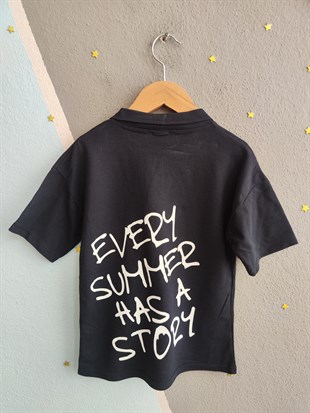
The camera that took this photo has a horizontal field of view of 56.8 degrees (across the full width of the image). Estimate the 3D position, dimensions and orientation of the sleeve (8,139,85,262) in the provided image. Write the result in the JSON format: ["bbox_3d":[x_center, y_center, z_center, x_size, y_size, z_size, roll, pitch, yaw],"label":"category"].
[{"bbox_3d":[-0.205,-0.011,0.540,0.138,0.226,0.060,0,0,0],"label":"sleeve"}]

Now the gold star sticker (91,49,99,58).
[{"bbox_3d":[-0.119,-0.302,0.568,0.017,0.018,0.003,0,0,0],"label":"gold star sticker"}]

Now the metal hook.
[{"bbox_3d":[0.022,-0.284,0.545,0.055,0.090,0.010,0,0,0],"label":"metal hook"}]

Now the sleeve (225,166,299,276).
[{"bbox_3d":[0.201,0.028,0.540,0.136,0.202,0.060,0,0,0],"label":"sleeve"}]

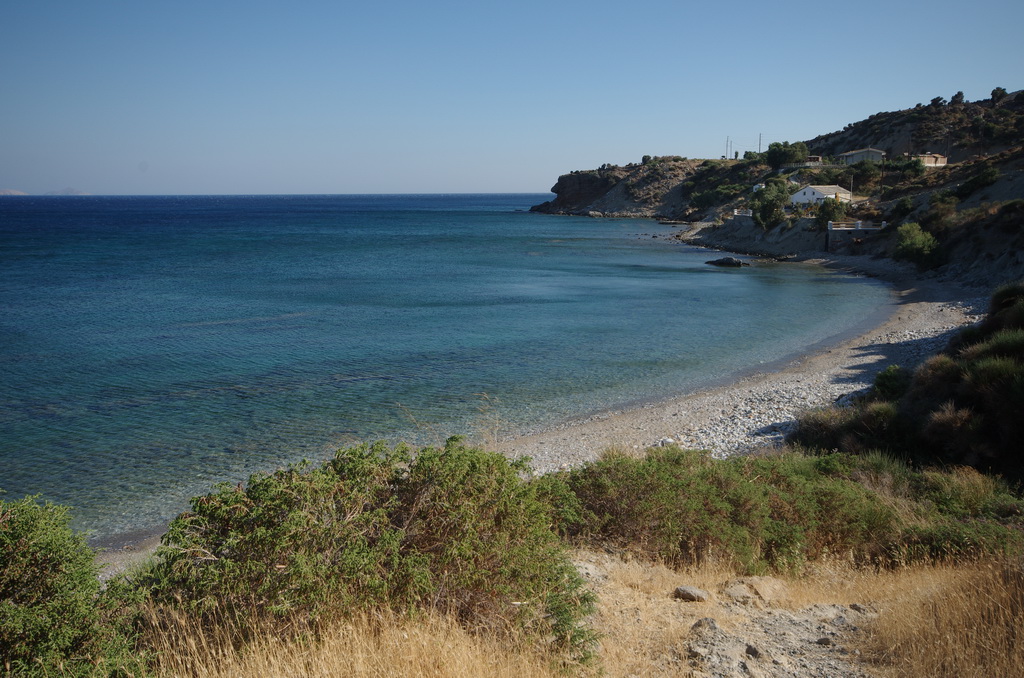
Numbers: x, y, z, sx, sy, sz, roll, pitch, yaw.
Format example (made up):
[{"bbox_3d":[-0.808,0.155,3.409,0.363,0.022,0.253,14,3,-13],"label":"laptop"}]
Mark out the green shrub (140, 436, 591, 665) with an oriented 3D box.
[{"bbox_3d":[-0.808,1.227,5.300,2.606,1.070,1.750,0,10,0],"label":"green shrub"}]

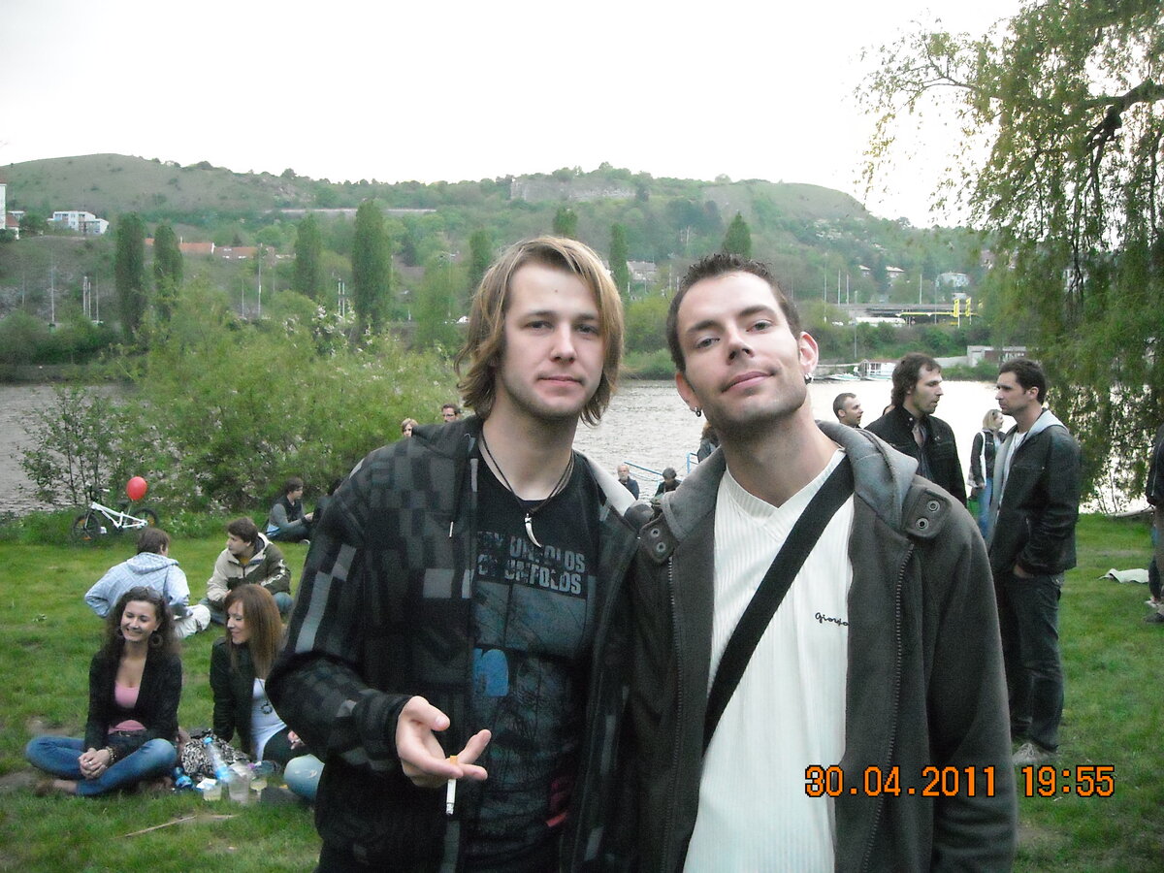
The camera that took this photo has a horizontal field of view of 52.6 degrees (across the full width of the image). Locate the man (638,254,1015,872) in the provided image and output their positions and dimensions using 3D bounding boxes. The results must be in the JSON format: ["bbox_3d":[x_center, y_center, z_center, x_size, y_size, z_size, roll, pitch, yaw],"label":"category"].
[{"bbox_3d":[0.290,0.680,1.570,0.580,1.820,0.380,1,4,16],"label":"man"}]

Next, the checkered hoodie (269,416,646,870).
[{"bbox_3d":[-0.135,0.280,1.540,0.580,0.660,0.420,-1,4,-19],"label":"checkered hoodie"}]

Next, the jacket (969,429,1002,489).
[{"bbox_3d":[4.420,0.243,12.800,0.460,0.620,0.290,-4,6,-43],"label":"jacket"}]

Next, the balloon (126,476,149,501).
[{"bbox_3d":[-6.497,0.758,17.200,0.305,0.360,0.305,9,4,0],"label":"balloon"}]

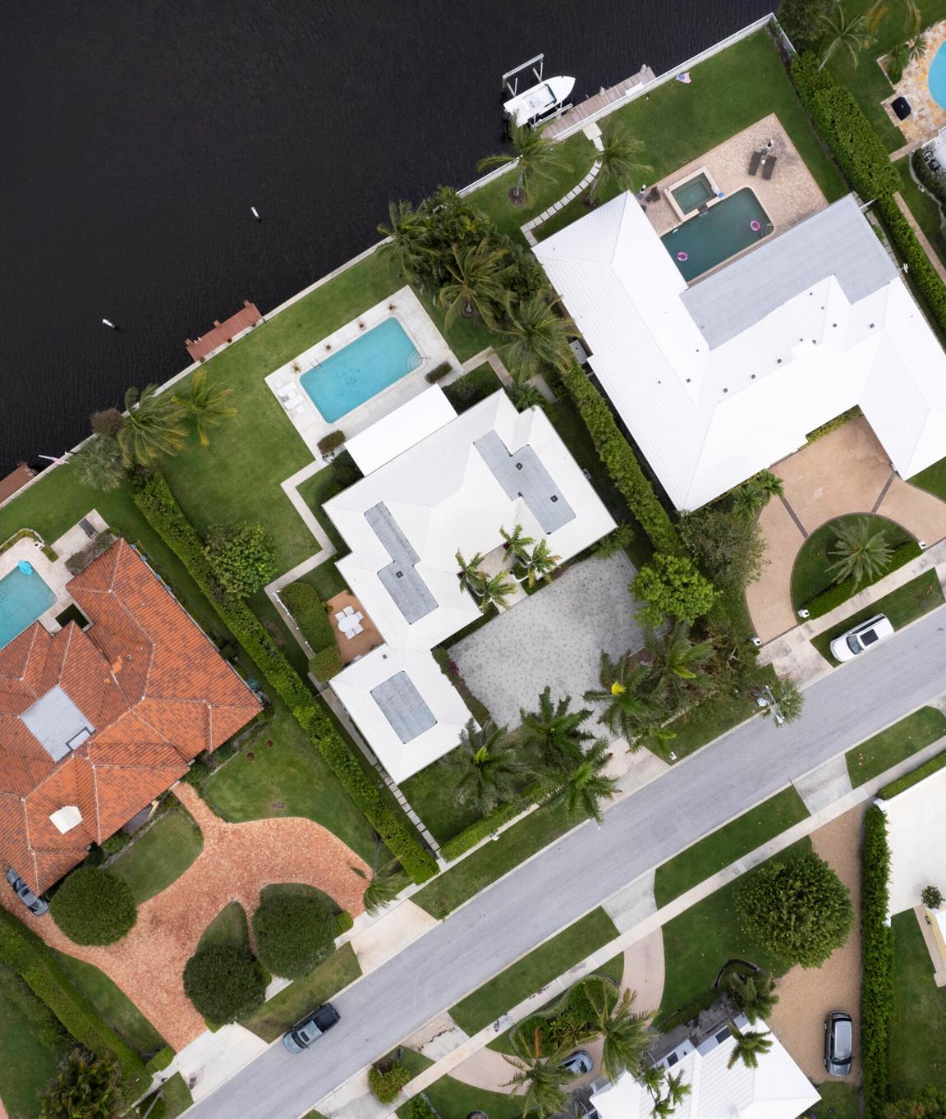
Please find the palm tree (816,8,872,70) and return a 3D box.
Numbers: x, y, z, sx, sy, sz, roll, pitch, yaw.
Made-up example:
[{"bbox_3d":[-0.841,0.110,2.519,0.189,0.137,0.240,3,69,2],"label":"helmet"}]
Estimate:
[{"bbox_3d":[28.328,-39.787,80.156,4.410,6.500,4.810,0,91,0],"label":"palm tree"}]

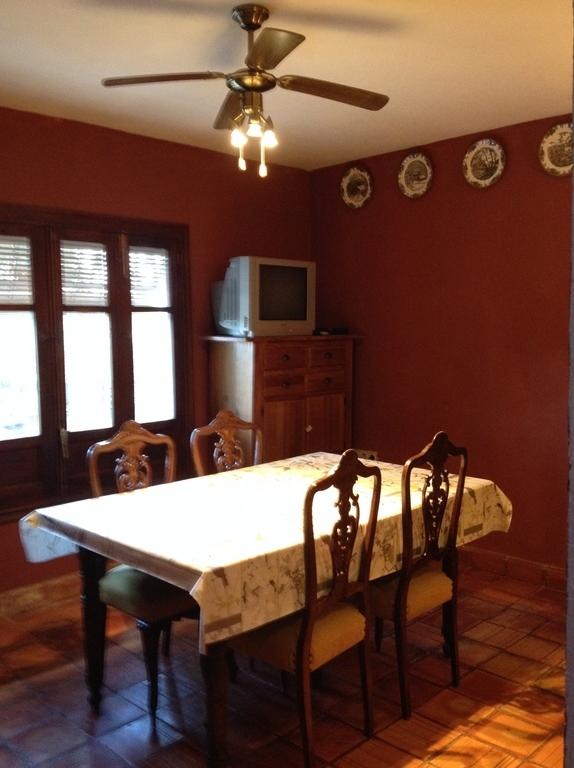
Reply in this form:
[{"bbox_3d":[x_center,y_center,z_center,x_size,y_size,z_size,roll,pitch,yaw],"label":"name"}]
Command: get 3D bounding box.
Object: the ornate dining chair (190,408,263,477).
[{"bbox_3d":[-0.126,0.666,3.584,0.490,1.063,0.540,-5,6,-40],"label":"ornate dining chair"}]

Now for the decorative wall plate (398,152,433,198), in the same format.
[{"bbox_3d":[0.791,-1.279,4.771,0.030,0.272,0.272,-5,7,-42],"label":"decorative wall plate"}]

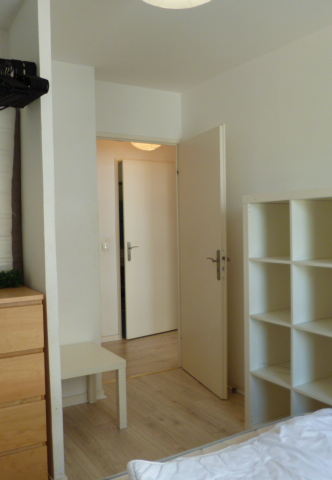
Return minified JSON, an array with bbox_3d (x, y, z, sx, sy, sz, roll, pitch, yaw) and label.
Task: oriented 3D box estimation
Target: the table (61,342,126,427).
[{"bbox_3d":[-0.633,1.003,2.969,0.550,0.450,0.550,-2,2,-32],"label":"table"}]

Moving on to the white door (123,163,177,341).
[{"bbox_3d":[-0.148,0.110,5.292,0.820,2.037,0.045,-2,2,-38],"label":"white door"}]

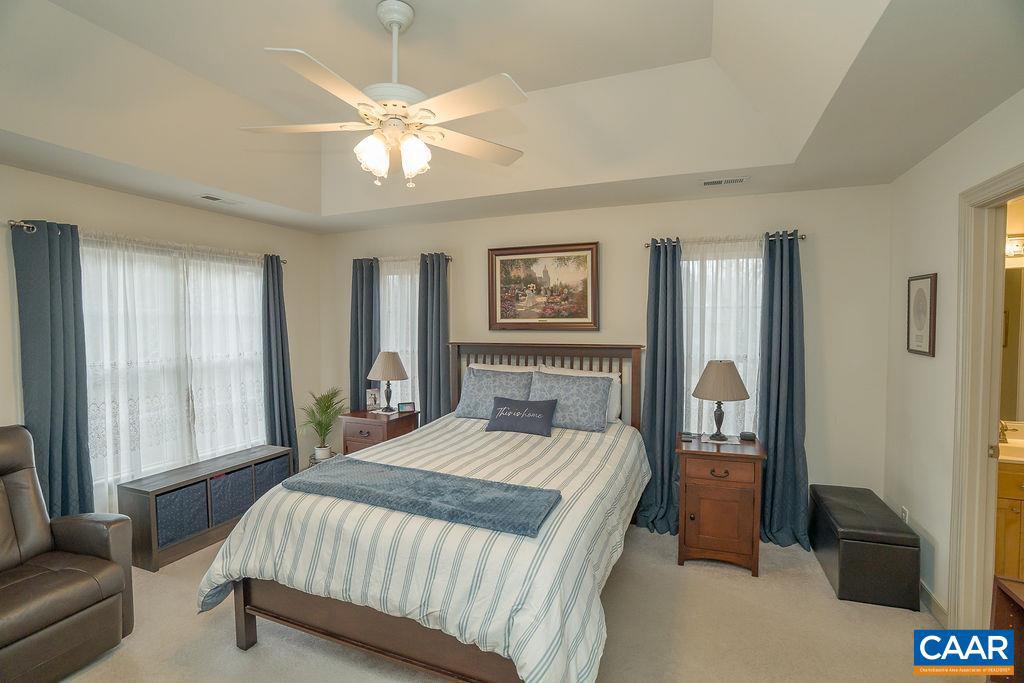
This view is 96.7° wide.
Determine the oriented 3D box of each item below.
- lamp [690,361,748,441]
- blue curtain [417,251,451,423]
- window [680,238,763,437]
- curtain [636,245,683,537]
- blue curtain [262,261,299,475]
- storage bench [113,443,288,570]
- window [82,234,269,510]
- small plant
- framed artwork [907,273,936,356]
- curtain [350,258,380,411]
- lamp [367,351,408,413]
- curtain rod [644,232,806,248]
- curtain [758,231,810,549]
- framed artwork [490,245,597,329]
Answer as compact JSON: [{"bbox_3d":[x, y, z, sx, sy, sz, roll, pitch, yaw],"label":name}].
[{"bbox_3d":[1.427,0.401,3.121,0.381,0.529,0.381,1,3,22],"label":"lamp"},{"bbox_3d":[-0.729,0.257,4.210,0.366,2.143,0.214,1,3,22],"label":"blue curtain"},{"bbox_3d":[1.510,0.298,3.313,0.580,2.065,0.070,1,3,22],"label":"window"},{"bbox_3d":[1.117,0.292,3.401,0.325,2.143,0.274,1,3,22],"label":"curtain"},{"bbox_3d":[-2.125,0.274,4.196,0.206,2.112,0.358,1,3,22],"label":"blue curtain"},{"bbox_3d":[-2.128,1.130,3.274,0.335,0.490,0.996,1,3,22],"label":"storage bench"},{"bbox_3d":[-2.460,0.310,3.523,0.099,2.043,1.403,1,3,22],"label":"window"},{"bbox_3d":[-1.674,0.682,4.030,0.380,0.550,0.380,1,3,22],"label":"small plant"},{"bbox_3d":[2.273,-0.146,2.539,0.024,0.442,0.320,1,3,22],"label":"framed artwork"},{"bbox_3d":[-1.403,0.282,4.411,0.345,2.150,0.130,1,3,22],"label":"curtain"},{"bbox_3d":[-1.110,0.359,4.091,0.381,0.529,0.381,0,3,0],"label":"lamp"},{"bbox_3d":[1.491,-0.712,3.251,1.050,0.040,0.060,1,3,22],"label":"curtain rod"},{"bbox_3d":[1.860,0.324,3.111,0.306,2.138,0.140,1,3,22],"label":"curtain"},{"bbox_3d":[0.249,-0.444,3.827,0.964,0.705,0.040,1,3,22],"label":"framed artwork"}]

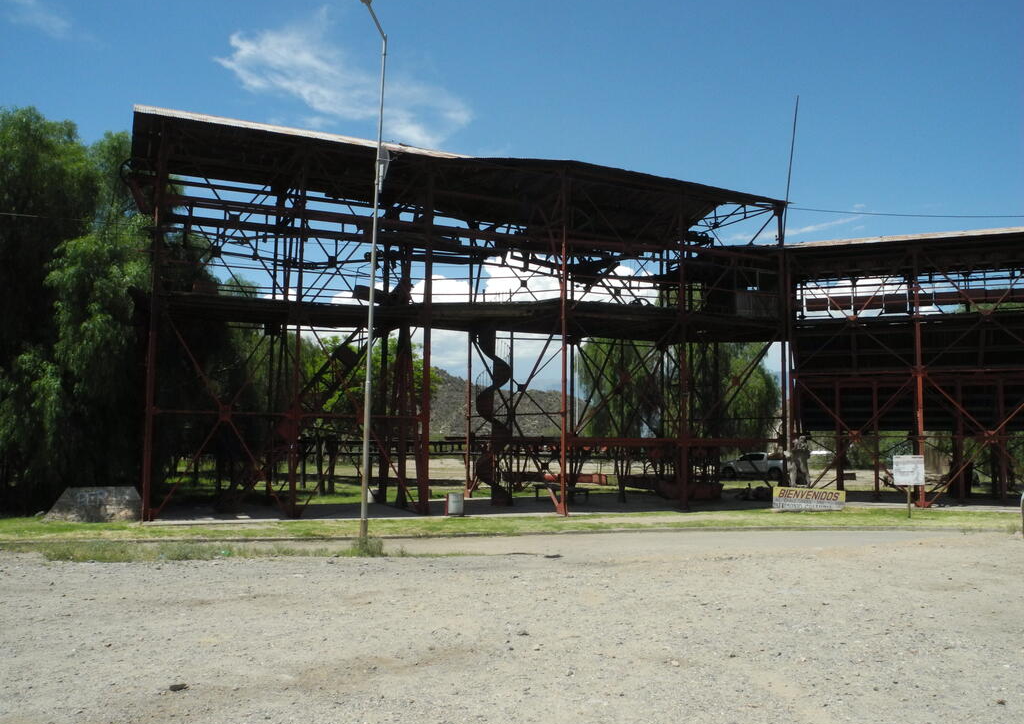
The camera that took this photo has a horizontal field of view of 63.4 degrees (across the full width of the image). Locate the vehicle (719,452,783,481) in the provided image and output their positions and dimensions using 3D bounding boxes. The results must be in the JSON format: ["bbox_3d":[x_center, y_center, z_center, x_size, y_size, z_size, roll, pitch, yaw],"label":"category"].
[{"bbox_3d":[16.347,7.089,56.300,5.300,1.800,1.850,-1,-6,10],"label":"vehicle"}]

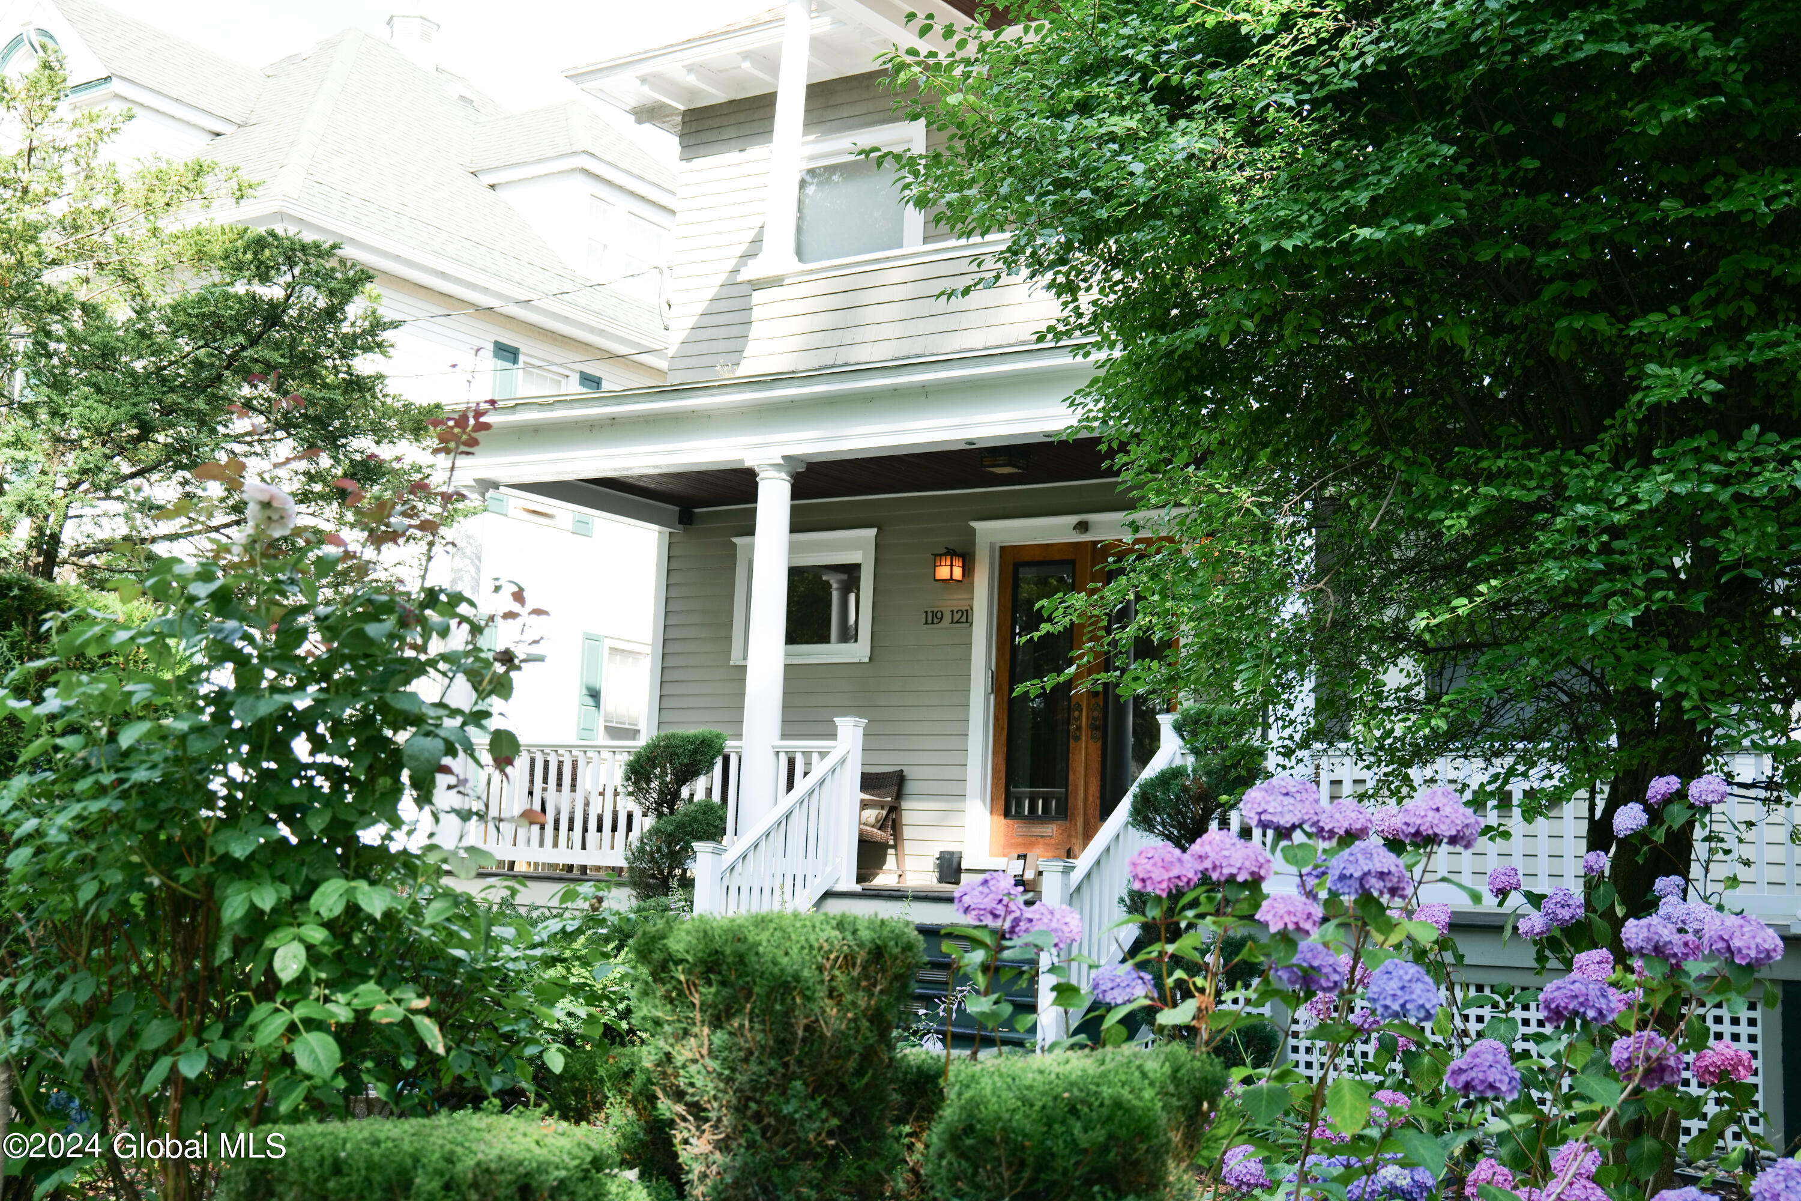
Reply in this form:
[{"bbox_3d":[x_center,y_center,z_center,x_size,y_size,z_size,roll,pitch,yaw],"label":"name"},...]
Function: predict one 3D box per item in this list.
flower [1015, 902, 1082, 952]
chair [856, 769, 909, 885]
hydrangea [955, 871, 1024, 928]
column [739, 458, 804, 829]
[{"bbox_3d":[0.344,0.772,4.850,0.165,0.130,0.160,2,-7,4],"label":"flower"},{"bbox_3d":[-0.419,1.539,14.047,0.720,0.800,0.720,-2,-9,32],"label":"chair"},{"bbox_3d":[0.204,0.691,4.750,0.165,0.135,0.160,2,-7,3],"label":"hydrangea"},{"bbox_3d":[-0.840,0.441,12.898,0.300,2.660,0.300,2,-7,0],"label":"column"}]

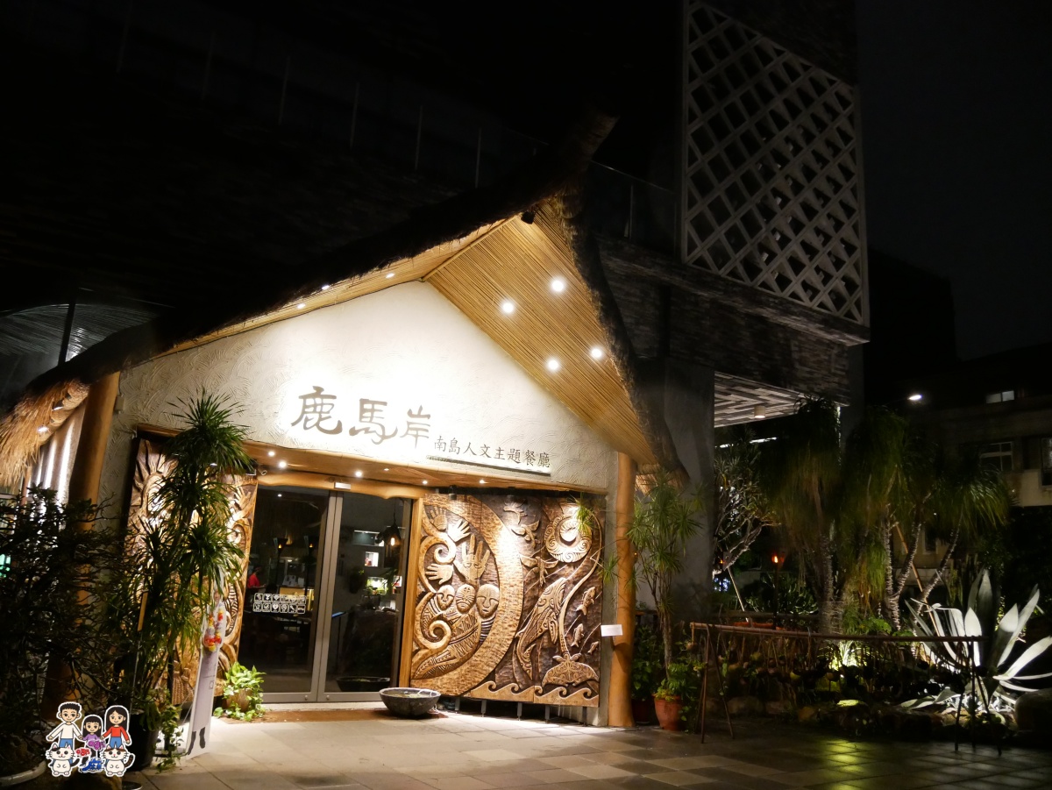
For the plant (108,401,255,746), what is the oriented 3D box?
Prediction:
[{"bbox_3d":[-2.894,1.515,7.130,1.120,2.900,1.120,8,-14,-21],"label":"plant"}]

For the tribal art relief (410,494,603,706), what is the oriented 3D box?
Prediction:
[{"bbox_3d":[-0.219,2.429,10.345,2.320,2.410,0.120,0,-13,13],"label":"tribal art relief"}]

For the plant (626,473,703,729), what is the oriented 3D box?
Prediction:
[{"bbox_3d":[1.704,2.439,10.318,0.930,3.000,0.930,1,-13,10],"label":"plant"}]

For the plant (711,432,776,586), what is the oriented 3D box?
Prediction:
[{"bbox_3d":[3.605,1.916,14.200,1.100,2.600,1.200,0,-14,14],"label":"plant"}]

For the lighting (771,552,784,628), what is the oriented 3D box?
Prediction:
[{"bbox_3d":[3.938,3.041,13.300,0.180,1.200,0.180,-1,-14,16],"label":"lighting"}]

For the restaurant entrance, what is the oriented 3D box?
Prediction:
[{"bbox_3d":[-2.492,2.537,10.830,2.050,2.580,0.100,10,-15,-29],"label":"restaurant entrance"}]

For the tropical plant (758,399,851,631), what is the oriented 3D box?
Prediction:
[{"bbox_3d":[4.303,1.944,13.200,1.350,3.650,1.350,-1,-14,18],"label":"tropical plant"}]

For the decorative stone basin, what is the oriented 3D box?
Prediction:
[{"bbox_3d":[-1.316,3.584,9.887,0.720,0.280,0.720,4,-13,-6],"label":"decorative stone basin"}]

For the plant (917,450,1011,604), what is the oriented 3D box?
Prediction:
[{"bbox_3d":[6.935,2.098,13.400,1.400,2.400,1.400,-4,-15,27],"label":"plant"}]

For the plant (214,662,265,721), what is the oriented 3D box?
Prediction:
[{"bbox_3d":[-3.128,3.213,9.396,0.600,0.620,0.550,7,-14,-16],"label":"plant"}]

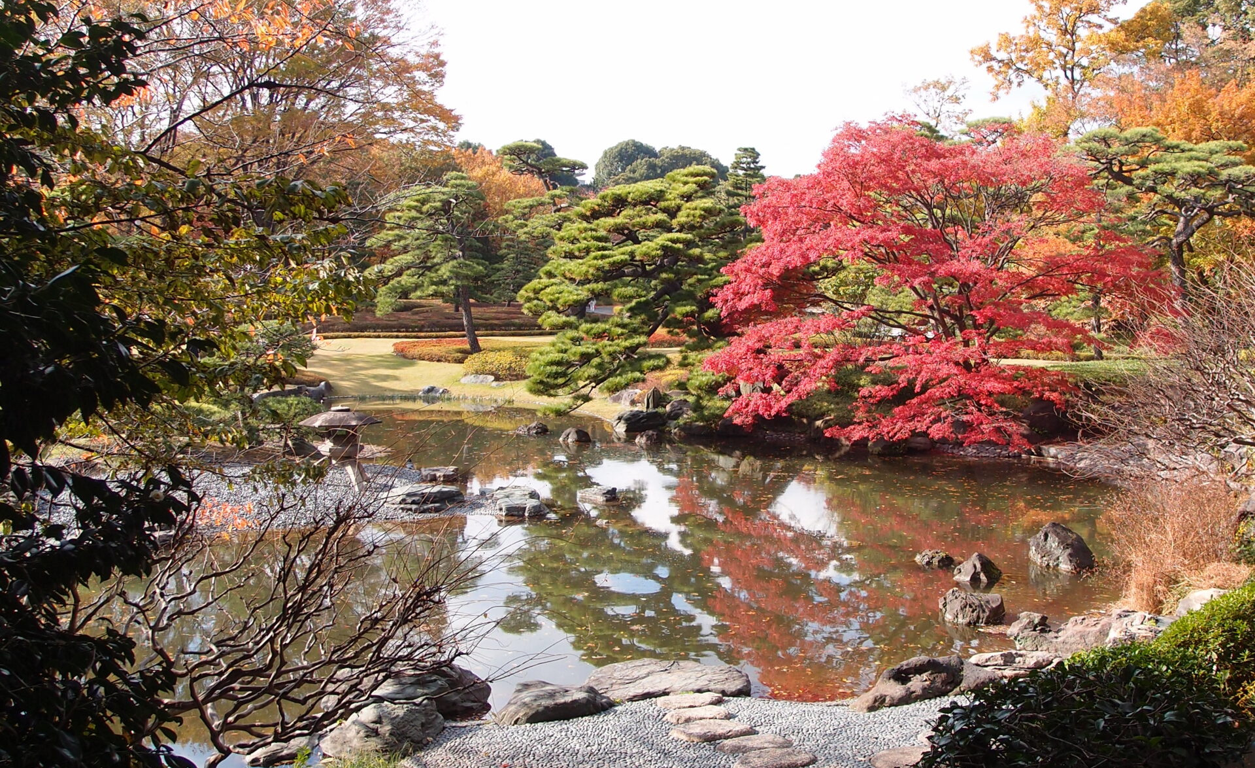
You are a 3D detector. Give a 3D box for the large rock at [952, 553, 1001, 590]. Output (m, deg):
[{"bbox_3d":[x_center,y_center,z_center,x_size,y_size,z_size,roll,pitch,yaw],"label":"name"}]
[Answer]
[{"bbox_3d":[4.291,2.243,16.596,0.560,0.380,0.450,0,3,0],"label":"large rock"}]

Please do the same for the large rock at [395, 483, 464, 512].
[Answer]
[{"bbox_3d":[-3.023,1.699,20.392,1.091,0.361,0.709,-1,4,-8],"label":"large rock"}]

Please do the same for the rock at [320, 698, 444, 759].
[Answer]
[{"bbox_3d":[-1.790,2.464,9.867,0.882,0.266,0.574,-1,4,-20],"label":"rock"}]

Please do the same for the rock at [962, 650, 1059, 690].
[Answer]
[{"bbox_3d":[3.355,2.463,11.824,0.800,0.270,0.500,0,3,-5],"label":"rock"}]

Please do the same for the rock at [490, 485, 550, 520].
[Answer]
[{"bbox_3d":[-1.722,1.920,21.867,0.880,0.400,0.850,0,3,0],"label":"rock"}]

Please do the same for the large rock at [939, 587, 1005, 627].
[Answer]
[{"bbox_3d":[3.547,2.270,13.934,0.652,0.325,0.489,1,4,14],"label":"large rock"}]

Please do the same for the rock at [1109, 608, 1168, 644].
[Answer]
[{"bbox_3d":[4.870,2.295,12.875,0.582,0.250,0.512,2,4,21],"label":"rock"}]

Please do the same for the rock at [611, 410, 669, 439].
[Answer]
[{"bbox_3d":[0.340,0.987,37.050,1.400,0.620,1.000,0,3,0],"label":"rock"}]

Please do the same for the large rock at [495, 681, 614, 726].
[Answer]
[{"bbox_3d":[-0.587,2.506,10.793,0.939,0.213,0.516,-2,4,-21],"label":"large rock"}]

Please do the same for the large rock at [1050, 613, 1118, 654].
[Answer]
[{"bbox_3d":[4.280,2.327,12.692,0.592,0.328,0.521,1,4,19],"label":"large rock"}]

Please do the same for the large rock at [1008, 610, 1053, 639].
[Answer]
[{"bbox_3d":[4.069,2.407,13.645,0.430,0.280,0.360,0,3,0],"label":"large rock"}]

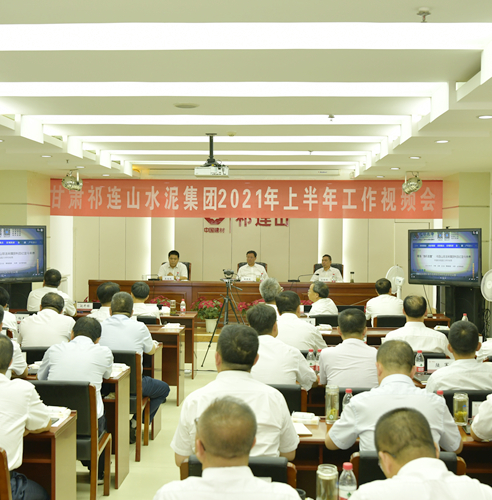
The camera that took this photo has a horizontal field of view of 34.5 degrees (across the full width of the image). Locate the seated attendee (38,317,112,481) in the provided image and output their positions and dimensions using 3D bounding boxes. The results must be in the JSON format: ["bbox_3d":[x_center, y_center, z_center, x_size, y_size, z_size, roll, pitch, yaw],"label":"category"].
[{"bbox_3d":[-1.137,1.036,5.280,0.520,1.190,0.800,0,1,2],"label":"seated attendee"}]

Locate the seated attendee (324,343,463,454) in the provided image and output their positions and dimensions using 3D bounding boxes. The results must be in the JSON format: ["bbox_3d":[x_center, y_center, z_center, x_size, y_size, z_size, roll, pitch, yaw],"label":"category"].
[{"bbox_3d":[0.708,1.062,3.800,0.630,1.260,0.780,0,1,2],"label":"seated attendee"}]

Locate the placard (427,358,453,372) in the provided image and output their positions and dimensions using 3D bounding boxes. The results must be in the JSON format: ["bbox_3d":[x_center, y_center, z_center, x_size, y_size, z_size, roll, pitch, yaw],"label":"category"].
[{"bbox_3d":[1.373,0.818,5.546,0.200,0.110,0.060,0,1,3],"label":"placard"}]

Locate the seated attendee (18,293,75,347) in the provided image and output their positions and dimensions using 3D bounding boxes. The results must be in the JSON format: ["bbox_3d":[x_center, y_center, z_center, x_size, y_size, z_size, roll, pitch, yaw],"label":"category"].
[{"bbox_3d":[-1.608,0.976,6.580,0.500,1.250,0.780,0,1,2],"label":"seated attendee"}]

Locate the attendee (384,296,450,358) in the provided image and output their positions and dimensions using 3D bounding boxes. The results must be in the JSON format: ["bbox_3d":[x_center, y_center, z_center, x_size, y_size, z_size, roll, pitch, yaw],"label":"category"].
[{"bbox_3d":[1.413,1.009,6.600,0.540,1.260,0.750,0,1,2],"label":"attendee"}]

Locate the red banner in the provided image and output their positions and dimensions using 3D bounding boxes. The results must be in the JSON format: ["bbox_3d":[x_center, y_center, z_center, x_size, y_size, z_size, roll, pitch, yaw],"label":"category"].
[{"bbox_3d":[-0.048,-0.869,13.352,6.670,0.630,0.020,0,1,3],"label":"red banner"}]

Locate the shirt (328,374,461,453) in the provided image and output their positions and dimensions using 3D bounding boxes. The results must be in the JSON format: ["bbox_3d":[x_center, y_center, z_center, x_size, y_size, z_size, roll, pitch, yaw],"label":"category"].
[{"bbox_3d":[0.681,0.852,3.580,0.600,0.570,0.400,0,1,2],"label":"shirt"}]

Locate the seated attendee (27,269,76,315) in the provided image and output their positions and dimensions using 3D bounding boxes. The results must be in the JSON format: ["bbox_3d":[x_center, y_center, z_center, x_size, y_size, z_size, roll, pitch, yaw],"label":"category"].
[{"bbox_3d":[-2.200,0.871,9.228,0.540,1.318,0.800,0,1,11],"label":"seated attendee"}]

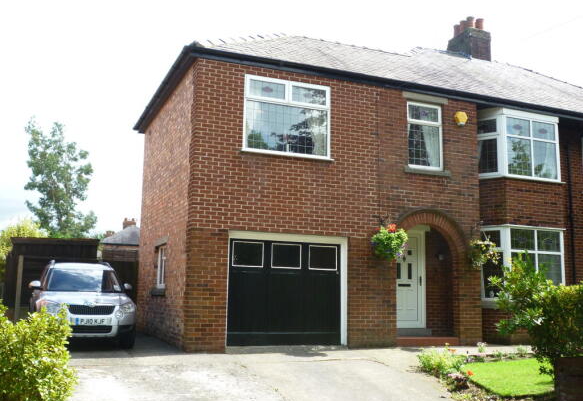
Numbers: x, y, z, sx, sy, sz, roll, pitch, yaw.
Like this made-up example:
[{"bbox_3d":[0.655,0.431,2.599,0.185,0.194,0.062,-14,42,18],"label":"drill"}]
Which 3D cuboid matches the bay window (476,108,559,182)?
[{"bbox_3d":[5.494,-1.221,14.715,2.515,1.599,0.630,5,-10,-22],"label":"bay window"}]

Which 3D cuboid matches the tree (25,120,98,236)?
[{"bbox_3d":[-11.126,0.699,29.981,3.400,9.414,3.400,5,-10,-22],"label":"tree"}]

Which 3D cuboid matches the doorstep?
[{"bbox_3d":[2.663,2.827,12.560,1.463,0.174,0.360,4,-9,-22],"label":"doorstep"}]

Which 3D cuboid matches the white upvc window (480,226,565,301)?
[{"bbox_3d":[5.441,1.498,14.292,2.515,1.717,0.630,5,-10,-22],"label":"white upvc window"}]

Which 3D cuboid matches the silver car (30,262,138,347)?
[{"bbox_3d":[-4.386,2.080,12.802,1.800,1.690,4.220,5,-9,-25],"label":"silver car"}]

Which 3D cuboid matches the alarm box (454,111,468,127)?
[{"bbox_3d":[3.735,-1.786,13.670,0.310,0.310,0.090,5,-10,-22],"label":"alarm box"}]

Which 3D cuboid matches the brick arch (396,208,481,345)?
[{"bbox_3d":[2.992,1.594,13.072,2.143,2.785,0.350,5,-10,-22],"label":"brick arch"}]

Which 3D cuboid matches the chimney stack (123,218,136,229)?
[{"bbox_3d":[-14.398,2.109,55.324,1.142,0.935,0.800,4,-9,-22],"label":"chimney stack"}]

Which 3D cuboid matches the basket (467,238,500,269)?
[{"bbox_3d":[4.068,1.125,13.096,0.640,0.620,0.620,5,-10,-22],"label":"basket"}]

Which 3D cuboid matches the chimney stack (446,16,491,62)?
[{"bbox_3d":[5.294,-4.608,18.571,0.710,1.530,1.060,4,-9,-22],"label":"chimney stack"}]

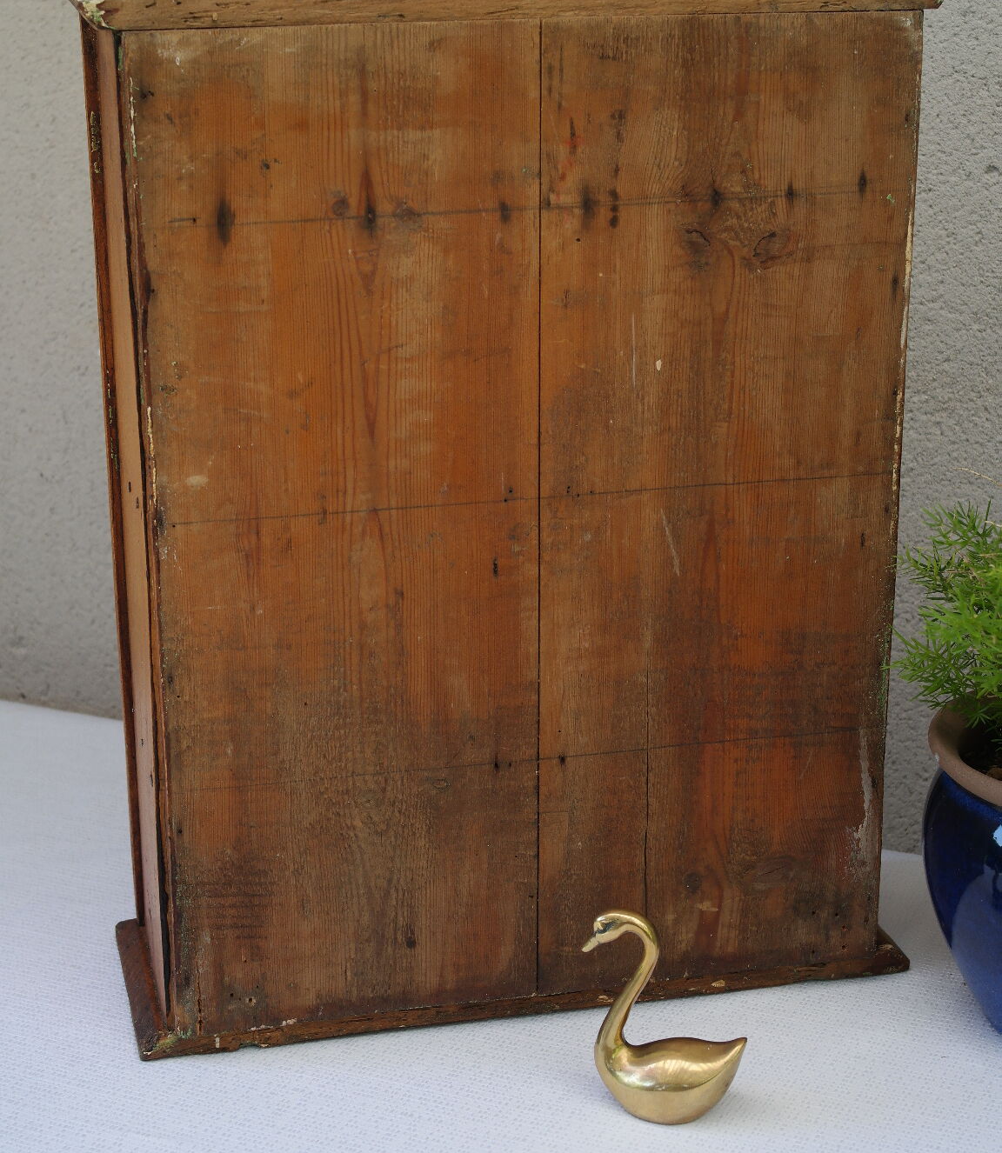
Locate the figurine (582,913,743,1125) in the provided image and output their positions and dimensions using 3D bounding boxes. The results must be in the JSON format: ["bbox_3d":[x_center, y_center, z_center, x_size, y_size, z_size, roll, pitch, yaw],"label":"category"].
[{"bbox_3d":[0.086,0.227,1.267,0.091,0.121,0.042,-5,18,-13],"label":"figurine"}]

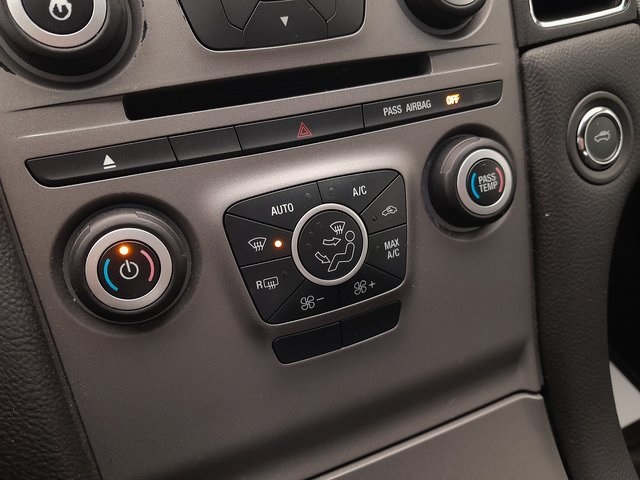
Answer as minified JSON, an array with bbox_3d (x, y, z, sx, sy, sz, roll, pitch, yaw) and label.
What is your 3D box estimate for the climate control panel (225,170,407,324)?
[{"bbox_3d":[0.003,0.002,0.214,0.081,0.056,0.010,-14,11,-18],"label":"climate control panel"}]

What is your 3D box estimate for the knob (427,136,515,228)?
[{"bbox_3d":[0.074,-0.028,0.237,0.045,0.045,0.015,-14,11,-18],"label":"knob"}]

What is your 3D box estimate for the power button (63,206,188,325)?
[{"bbox_3d":[-0.072,0.010,0.189,0.045,0.045,0.015,-14,11,-18],"label":"power button"}]

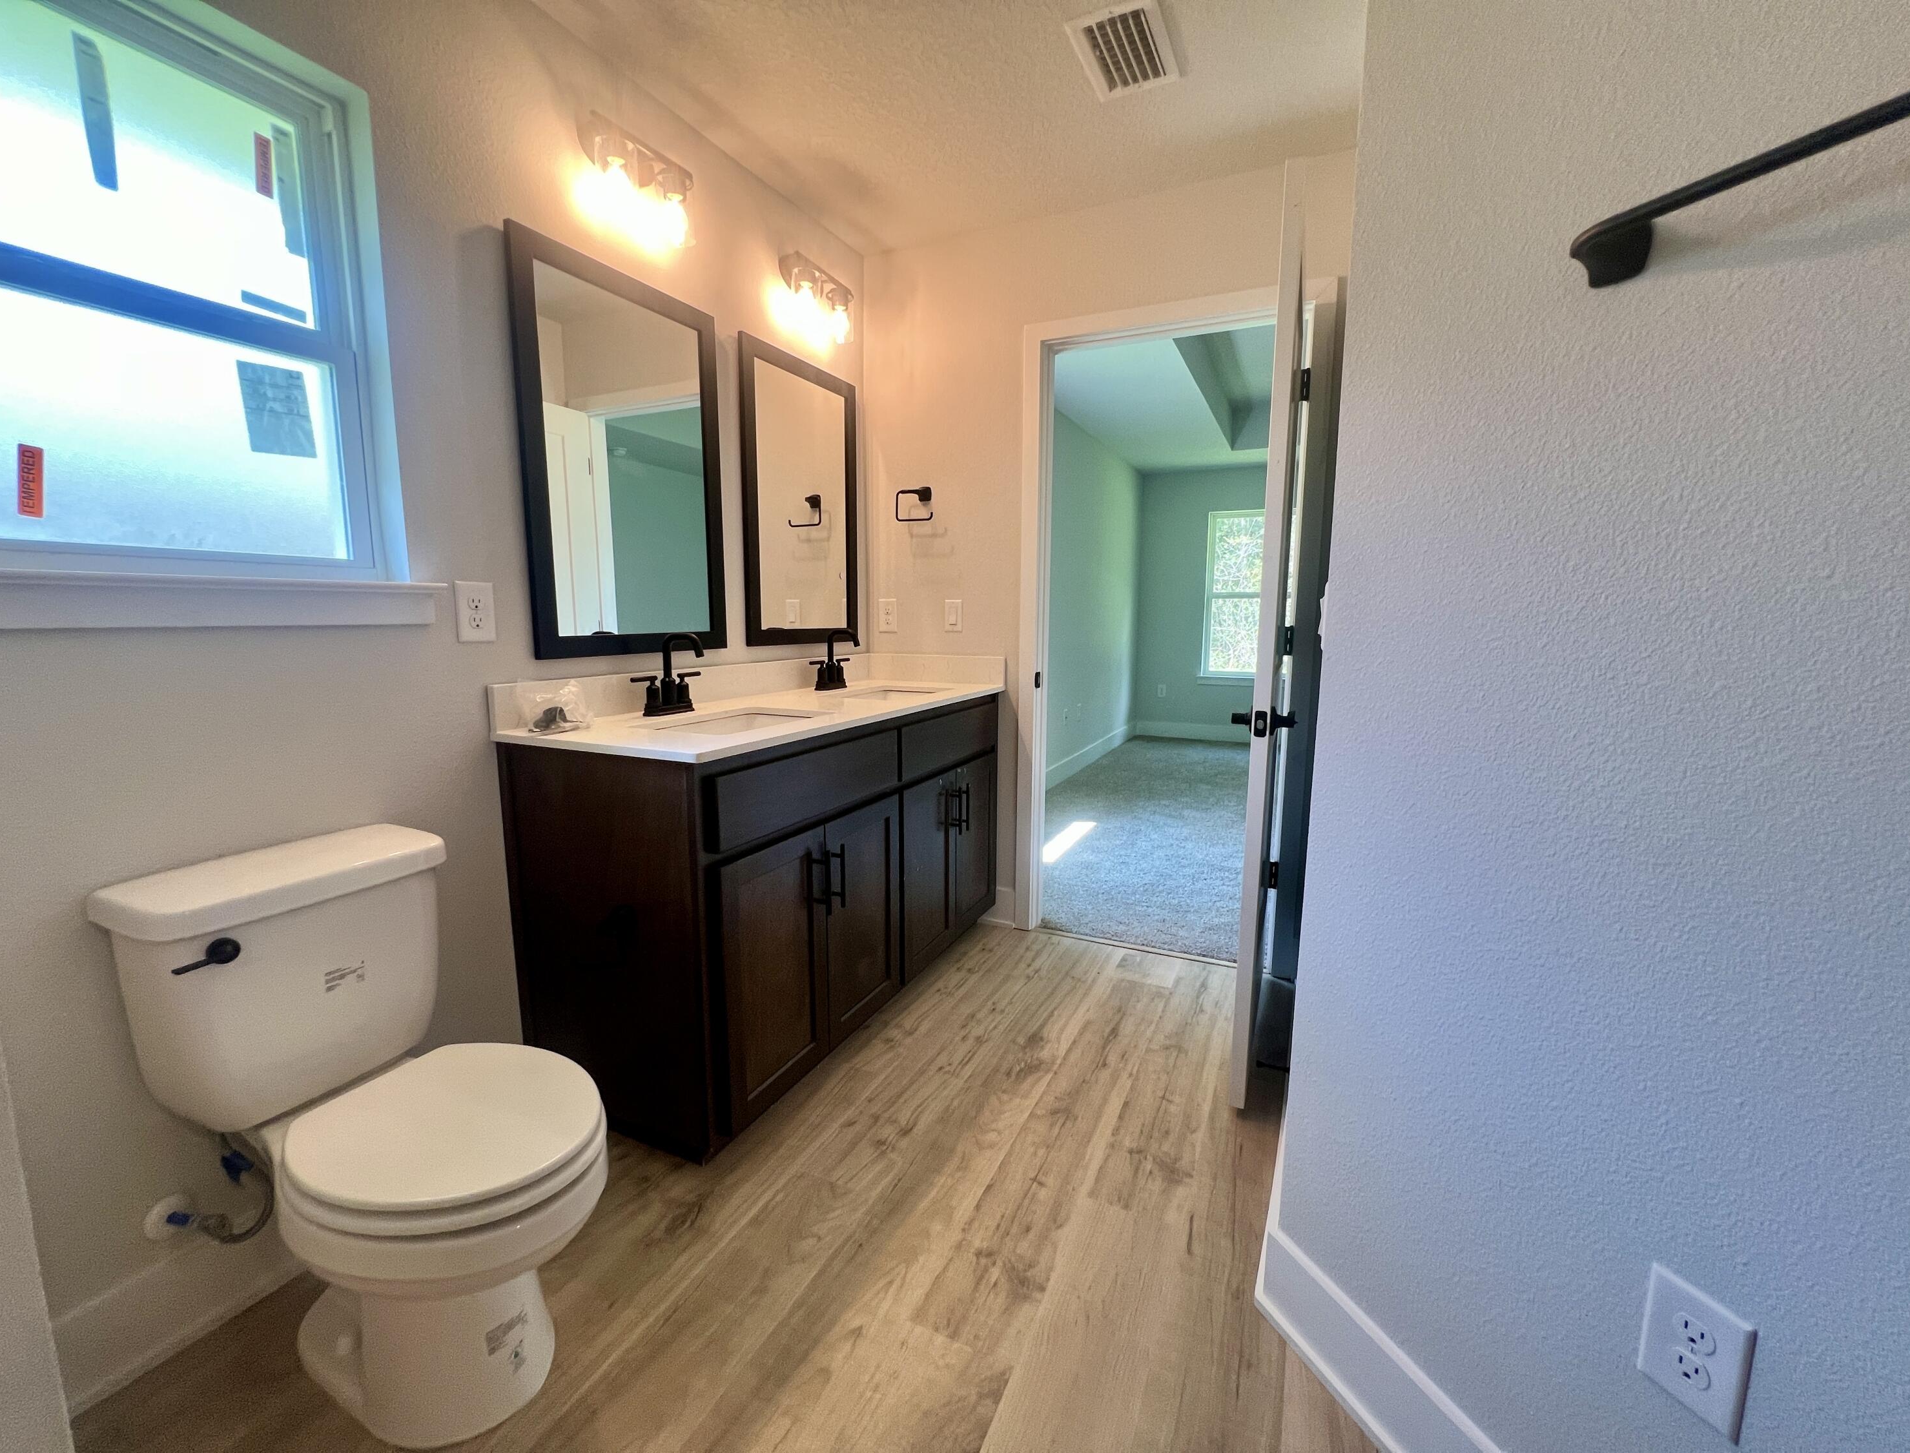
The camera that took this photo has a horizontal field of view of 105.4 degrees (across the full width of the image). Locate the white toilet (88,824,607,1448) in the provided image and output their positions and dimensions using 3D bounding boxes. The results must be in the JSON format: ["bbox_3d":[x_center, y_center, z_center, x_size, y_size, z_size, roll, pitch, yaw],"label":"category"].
[{"bbox_3d":[-0.850,0.610,1.124,0.690,0.760,0.410,4,9,25],"label":"white toilet"}]

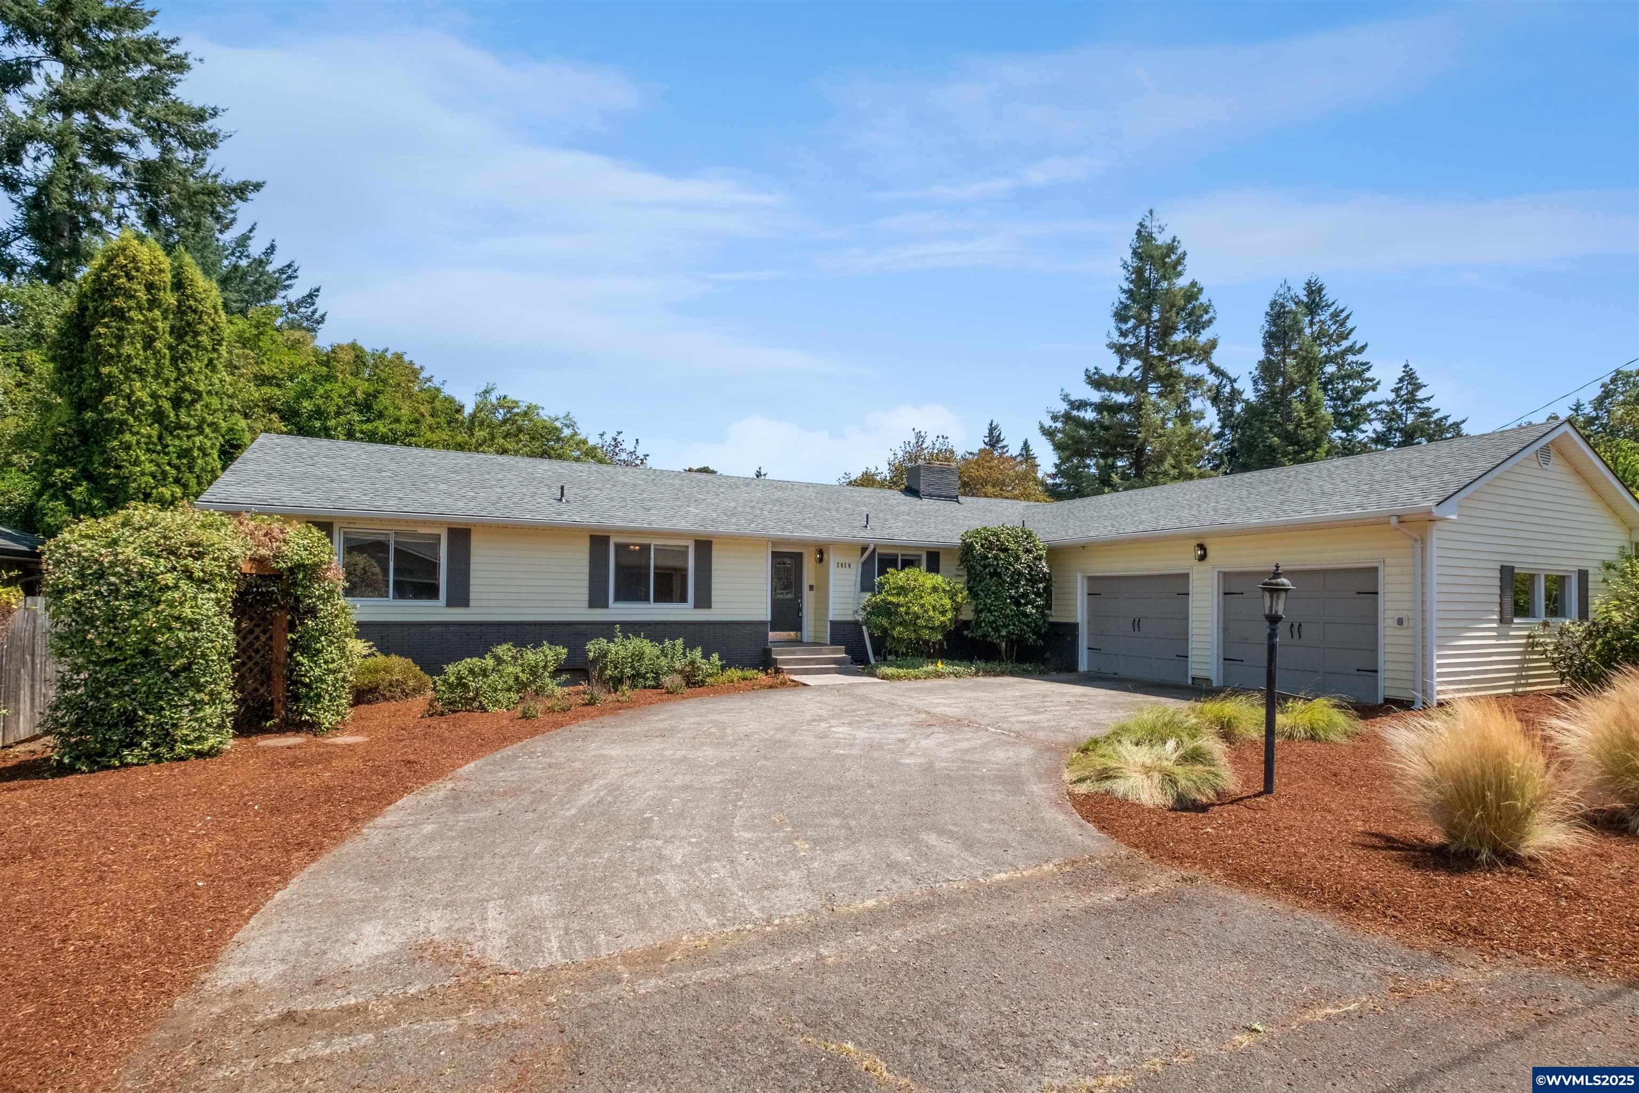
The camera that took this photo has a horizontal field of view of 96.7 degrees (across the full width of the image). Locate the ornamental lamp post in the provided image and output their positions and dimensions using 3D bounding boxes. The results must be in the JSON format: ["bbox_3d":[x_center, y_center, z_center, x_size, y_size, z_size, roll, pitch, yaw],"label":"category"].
[{"bbox_3d":[3.580,1.040,5.750,0.295,1.820,0.295,2,-3,0],"label":"ornamental lamp post"}]

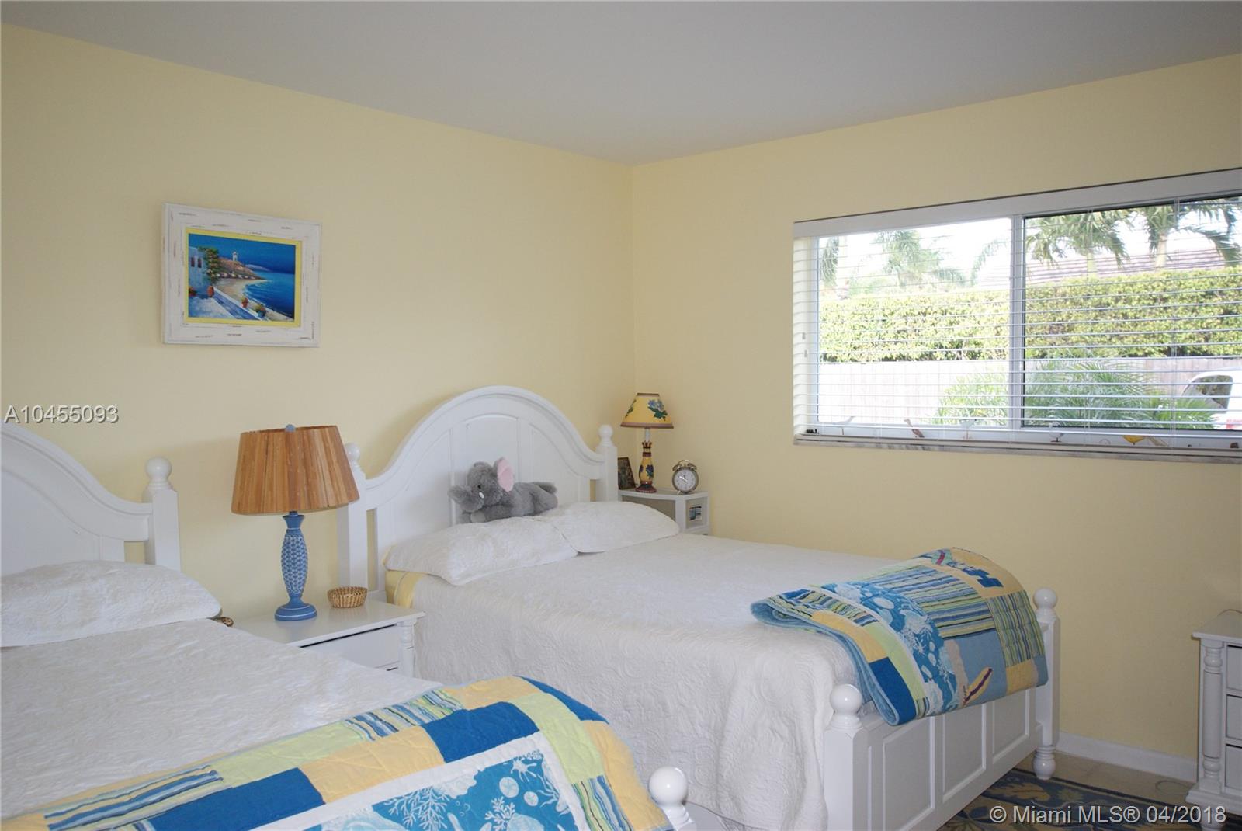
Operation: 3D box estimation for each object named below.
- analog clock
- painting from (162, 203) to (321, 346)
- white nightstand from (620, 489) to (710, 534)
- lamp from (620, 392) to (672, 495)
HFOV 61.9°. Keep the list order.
[{"bbox_3d":[0.303,0.284,4.838,0.114,0.153,0.065,0,3,17],"label":"analog clock"},{"bbox_3d":[-1.275,-0.459,3.530,0.030,0.443,0.556,1,3,41],"label":"painting"},{"bbox_3d":[0.197,0.788,4.926,0.414,0.860,0.189,1,3,41],"label":"white nightstand"},{"bbox_3d":[0.120,0.129,4.888,0.250,0.463,0.250,-1,2,1],"label":"lamp"}]

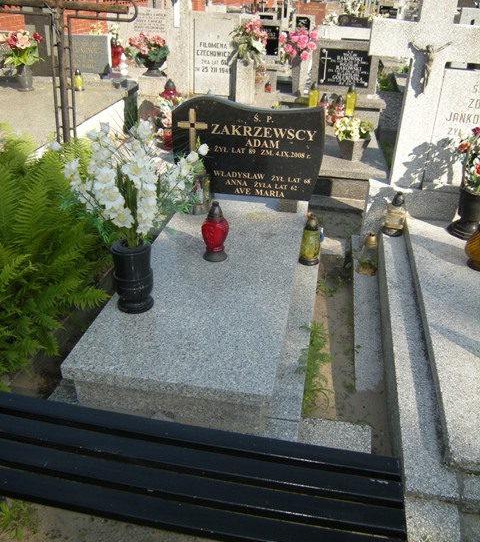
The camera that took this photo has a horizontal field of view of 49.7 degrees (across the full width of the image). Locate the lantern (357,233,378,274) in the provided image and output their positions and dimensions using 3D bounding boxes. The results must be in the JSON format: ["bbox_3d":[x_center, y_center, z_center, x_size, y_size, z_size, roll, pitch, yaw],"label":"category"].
[{"bbox_3d":[0.762,-0.106,3.085,0.125,0.260,0.125,6,29,8],"label":"lantern"}]

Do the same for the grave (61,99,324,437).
[{"bbox_3d":[-0.106,-0.196,2.488,0.970,0.940,1.870,6,29,8],"label":"grave"}]

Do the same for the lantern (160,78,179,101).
[{"bbox_3d":[-0.612,-1.510,4.590,0.170,0.360,0.170,6,29,8],"label":"lantern"}]

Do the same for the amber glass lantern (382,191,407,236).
[{"bbox_3d":[0.938,-0.352,3.130,0.125,0.260,0.125,6,29,8],"label":"amber glass lantern"}]

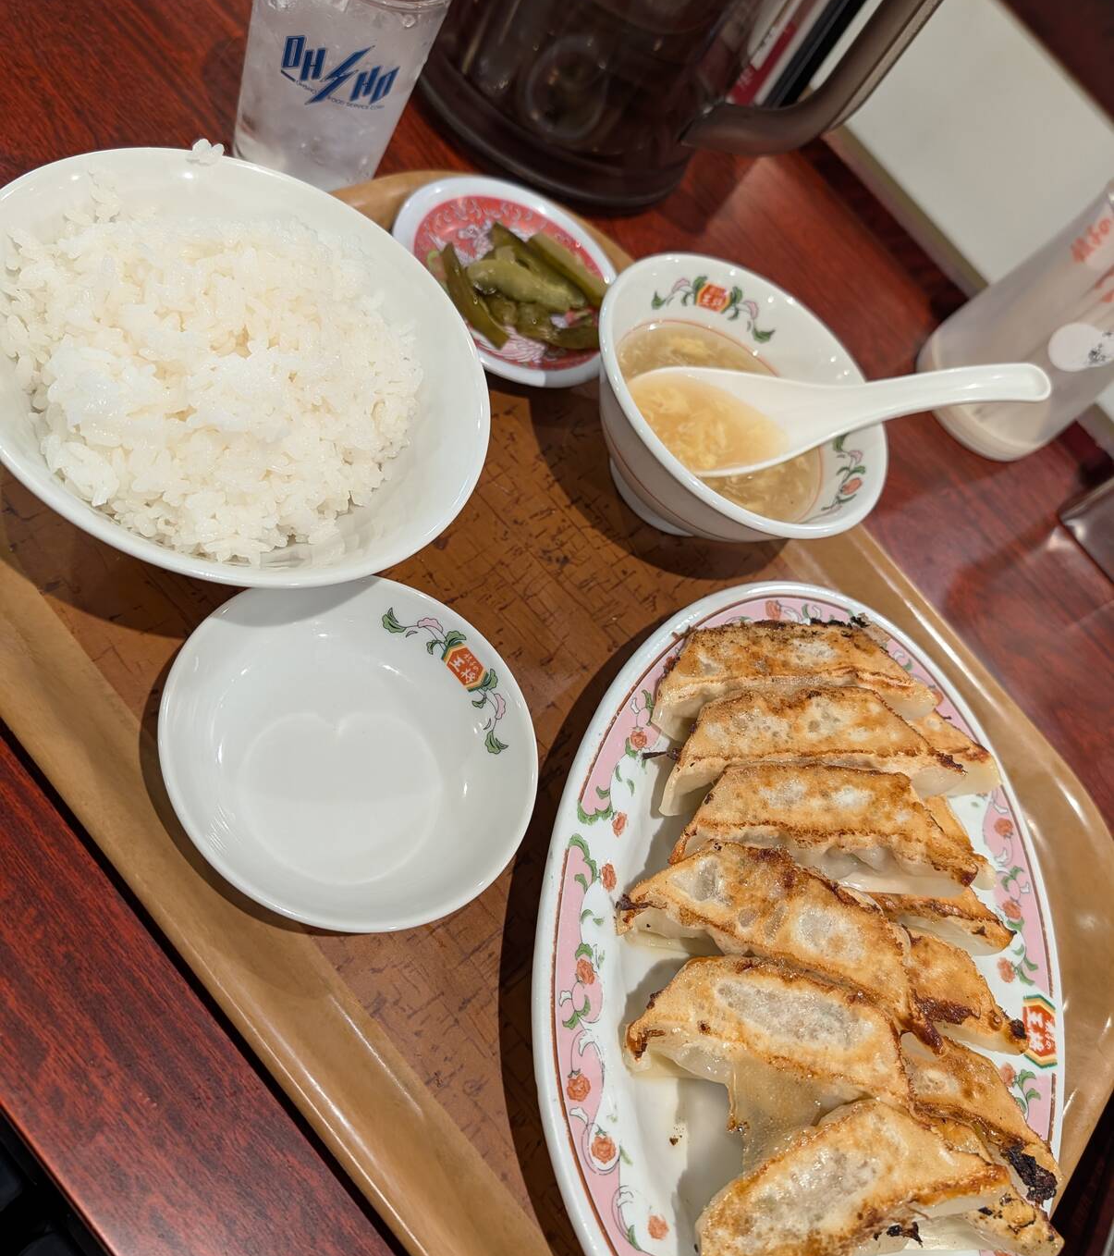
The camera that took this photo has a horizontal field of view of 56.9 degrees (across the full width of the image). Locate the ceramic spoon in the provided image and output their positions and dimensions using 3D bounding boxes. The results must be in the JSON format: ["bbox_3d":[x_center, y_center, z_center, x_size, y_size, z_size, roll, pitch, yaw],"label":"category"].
[{"bbox_3d":[0.099,-0.077,0.372,0.155,0.042,0.045,-3,66,-17],"label":"ceramic spoon"}]

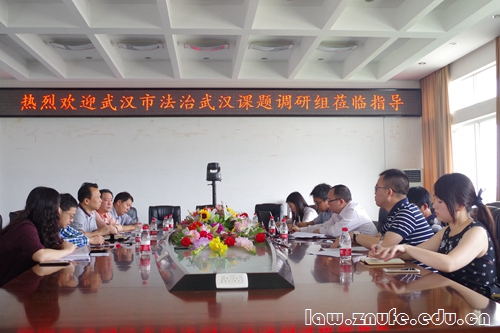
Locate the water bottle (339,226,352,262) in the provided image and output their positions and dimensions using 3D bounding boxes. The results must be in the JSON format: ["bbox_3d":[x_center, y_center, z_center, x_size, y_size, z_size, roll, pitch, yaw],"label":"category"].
[{"bbox_3d":[0.540,0.439,2.820,0.062,0.185,0.062,0,-4,0],"label":"water bottle"}]

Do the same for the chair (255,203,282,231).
[{"bbox_3d":[0.276,1.062,7.250,0.560,1.020,0.620,-1,-4,14],"label":"chair"}]

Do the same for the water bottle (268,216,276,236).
[{"bbox_3d":[0.197,0.531,4.423,0.061,0.177,0.061,-1,-4,-5],"label":"water bottle"}]

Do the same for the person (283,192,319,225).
[{"bbox_3d":[0.591,0.851,5.313,0.660,1.151,0.460,-1,-4,-2],"label":"person"}]

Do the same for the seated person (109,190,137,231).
[{"bbox_3d":[-1.386,0.867,5.350,0.650,1.180,0.500,-1,-4,12],"label":"seated person"}]

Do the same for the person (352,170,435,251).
[{"bbox_3d":[0.912,0.654,3.289,0.760,1.275,0.520,-2,-4,9],"label":"person"}]

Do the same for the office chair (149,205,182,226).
[{"bbox_3d":[-1.220,1.071,7.200,0.560,1.010,0.620,0,-4,-10],"label":"office chair"}]

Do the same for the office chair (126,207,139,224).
[{"bbox_3d":[-1.469,1.011,6.250,0.620,1.010,0.560,-4,-5,44],"label":"office chair"}]

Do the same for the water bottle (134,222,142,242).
[{"bbox_3d":[-0.869,0.525,3.905,0.061,0.177,0.061,-1,-4,-5],"label":"water bottle"}]

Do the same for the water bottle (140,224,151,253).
[{"bbox_3d":[-0.632,0.452,3.029,0.061,0.177,0.061,-1,-4,-5],"label":"water bottle"}]

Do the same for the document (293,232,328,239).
[{"bbox_3d":[0.521,0.605,4.380,0.300,0.015,0.250,-1,-4,-5],"label":"document"}]

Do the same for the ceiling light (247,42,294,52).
[{"bbox_3d":[0.353,-2.020,8.400,0.750,0.120,0.270,0,-4,-5],"label":"ceiling light"}]

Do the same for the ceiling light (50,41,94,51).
[{"bbox_3d":[-2.925,-2.014,8.250,0.750,0.120,0.270,0,-4,-5],"label":"ceiling light"}]

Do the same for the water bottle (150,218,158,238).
[{"bbox_3d":[-0.915,0.577,4.770,0.062,0.185,0.062,0,-4,0],"label":"water bottle"}]

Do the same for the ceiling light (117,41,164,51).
[{"bbox_3d":[-2.044,-2.255,9.435,0.860,0.130,0.320,-1,-4,-5],"label":"ceiling light"}]

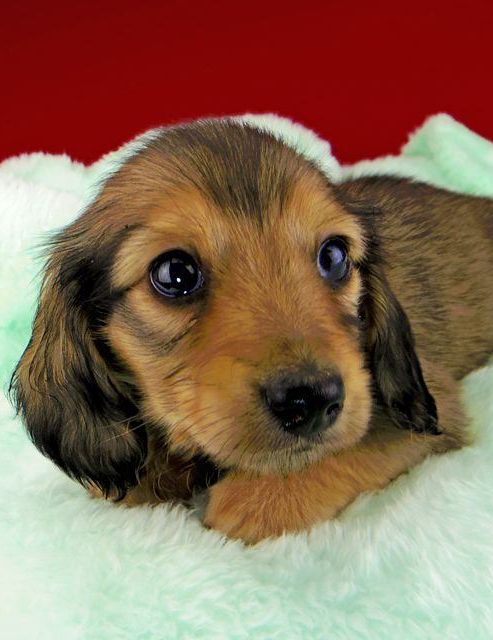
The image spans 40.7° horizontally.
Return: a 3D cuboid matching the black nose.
[{"bbox_3d":[0.018,0.026,0.212,0.023,0.019,0.016,-13,20,-22],"label":"black nose"}]

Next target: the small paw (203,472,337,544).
[{"bbox_3d":[0.008,0.061,0.222,0.038,0.021,0.030,-11,19,-35],"label":"small paw"}]

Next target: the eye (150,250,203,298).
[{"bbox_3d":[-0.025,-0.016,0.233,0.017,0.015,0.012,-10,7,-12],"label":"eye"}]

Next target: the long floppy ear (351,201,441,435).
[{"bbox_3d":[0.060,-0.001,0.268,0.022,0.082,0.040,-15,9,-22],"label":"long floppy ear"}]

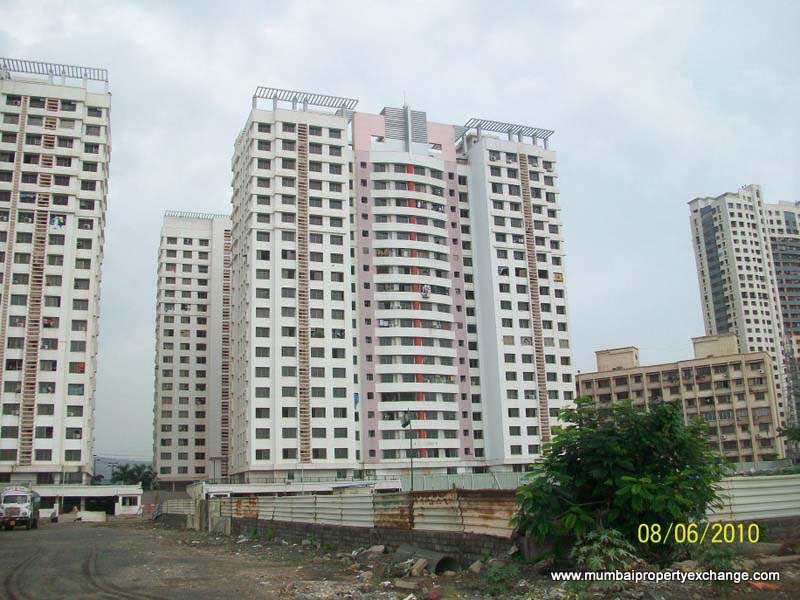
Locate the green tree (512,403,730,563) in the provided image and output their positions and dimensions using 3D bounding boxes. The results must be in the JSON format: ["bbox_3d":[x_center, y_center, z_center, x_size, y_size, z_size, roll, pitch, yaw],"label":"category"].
[{"bbox_3d":[4.802,3.948,16.080,4.650,3.600,4.000,-6,-15,16],"label":"green tree"}]

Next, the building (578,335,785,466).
[{"bbox_3d":[57.519,22.769,154.470,38.790,26.550,9.440,-12,-17,35],"label":"building"}]

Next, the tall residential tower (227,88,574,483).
[{"bbox_3d":[0.471,-0.248,124.253,54.810,60.750,18.850,3,-15,-21],"label":"tall residential tower"}]

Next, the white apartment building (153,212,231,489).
[{"bbox_3d":[-44.785,12.416,168.261,21.460,60.750,17.400,3,-15,-20],"label":"white apartment building"}]

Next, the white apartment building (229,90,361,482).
[{"bbox_3d":[-17.598,-0.707,116.681,15.950,59.300,17.690,3,-15,-21],"label":"white apartment building"}]

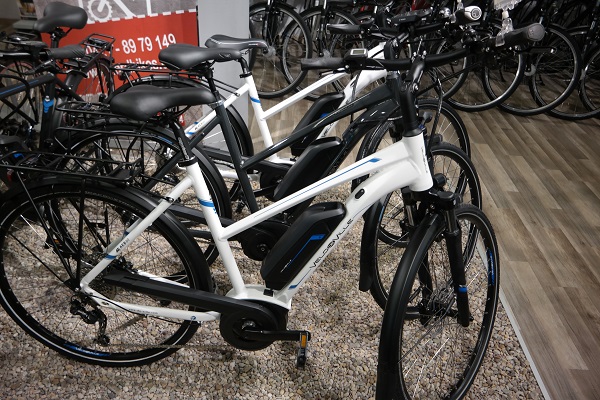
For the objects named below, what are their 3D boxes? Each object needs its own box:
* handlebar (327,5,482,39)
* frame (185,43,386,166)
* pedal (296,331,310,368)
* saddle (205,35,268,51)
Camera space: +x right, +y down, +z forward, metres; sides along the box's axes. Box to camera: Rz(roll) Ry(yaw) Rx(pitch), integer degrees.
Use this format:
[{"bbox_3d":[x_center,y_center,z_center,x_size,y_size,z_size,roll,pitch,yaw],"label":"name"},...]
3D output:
[{"bbox_3d":[0.333,-0.571,1.473,0.153,0.094,0.645,-20,25,-31],"label":"handlebar"},{"bbox_3d":[-0.091,-0.369,1.989,1.000,0.665,0.148,5,29,1],"label":"frame"},{"bbox_3d":[0.008,0.436,1.305,0.029,0.073,0.087,5,26,2],"label":"pedal"},{"bbox_3d":[-0.256,-0.626,1.853,0.259,0.064,0.156,5,29,1],"label":"saddle"}]

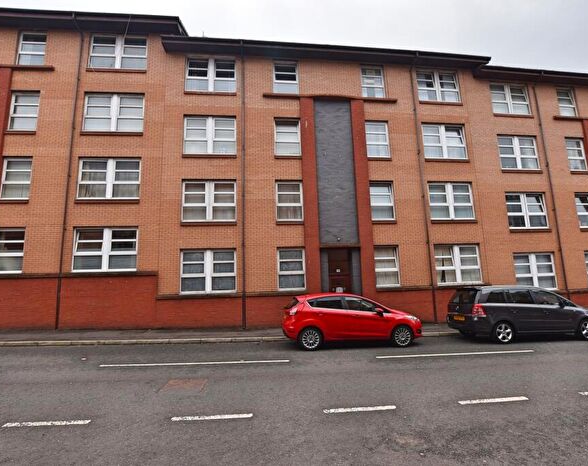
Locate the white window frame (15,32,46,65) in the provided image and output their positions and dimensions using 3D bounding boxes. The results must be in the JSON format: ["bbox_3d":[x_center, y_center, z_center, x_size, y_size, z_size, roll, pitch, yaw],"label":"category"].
[{"bbox_3d":[-10.307,-7.260,11.527,0.996,1.476,0.110,-1,-9,-6],"label":"white window frame"}]

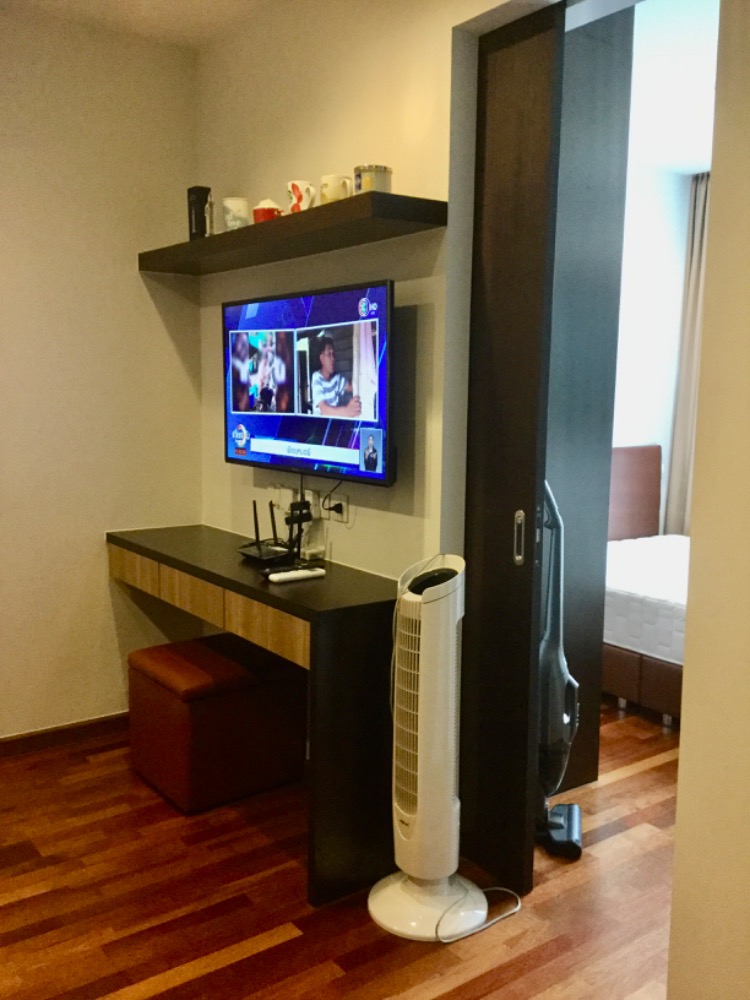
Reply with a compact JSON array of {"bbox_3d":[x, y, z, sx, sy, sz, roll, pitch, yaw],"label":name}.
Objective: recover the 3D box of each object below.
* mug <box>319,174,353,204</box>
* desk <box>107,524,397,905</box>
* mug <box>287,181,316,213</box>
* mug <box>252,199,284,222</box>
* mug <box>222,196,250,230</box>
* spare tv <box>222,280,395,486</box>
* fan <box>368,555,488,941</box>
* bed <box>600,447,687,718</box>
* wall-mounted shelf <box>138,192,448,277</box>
[{"bbox_3d":[-0.107,-0.847,2.516,0.086,0.098,0.114,-4,9,-37],"label":"mug"},{"bbox_3d":[-0.419,0.575,2.943,0.391,0.780,1.442,-4,9,-37],"label":"desk"},{"bbox_3d":[-0.212,-0.862,2.610,0.080,0.102,0.109,-4,9,-37],"label":"mug"},{"bbox_3d":[-0.338,-0.888,2.802,0.078,0.103,0.102,-4,9,-37],"label":"mug"},{"bbox_3d":[-0.455,-0.910,2.929,0.087,0.112,0.099,-4,9,-37],"label":"mug"},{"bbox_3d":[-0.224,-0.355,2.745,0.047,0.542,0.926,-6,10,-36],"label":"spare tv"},{"bbox_3d":[0.143,0.598,2.254,0.312,0.919,0.312,-5,9,-39],"label":"fan"},{"bbox_3d":[1.663,0.343,4.070,1.513,1.024,2.090,-4,9,-37],"label":"bed"},{"bbox_3d":[-0.342,-0.808,2.818,0.246,0.059,1.437,-4,9,-37],"label":"wall-mounted shelf"}]

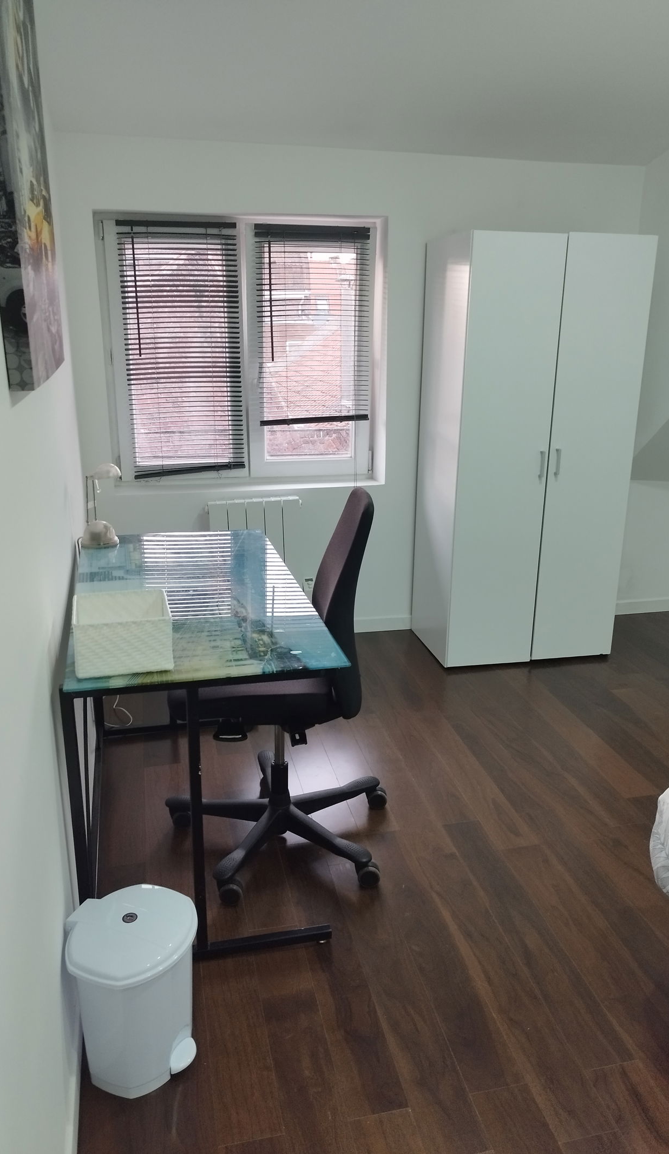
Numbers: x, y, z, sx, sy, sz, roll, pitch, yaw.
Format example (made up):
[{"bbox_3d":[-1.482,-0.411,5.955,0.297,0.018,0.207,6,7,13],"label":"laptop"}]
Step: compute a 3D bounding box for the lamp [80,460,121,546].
[{"bbox_3d":[-0.762,-0.237,2.718,0.145,0.275,0.120,-4,18,-13],"label":"lamp"}]

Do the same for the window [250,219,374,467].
[{"bbox_3d":[-0.086,-1.019,3.694,0.520,1.010,0.080,-4,18,-13],"label":"window"}]

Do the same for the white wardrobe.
[{"bbox_3d":[0.815,-0.532,3.657,0.790,1.765,0.545,-4,18,-13],"label":"white wardrobe"}]

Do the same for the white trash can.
[{"bbox_3d":[-0.394,0.833,1.649,0.250,0.320,0.250,7,18,19],"label":"white trash can"}]

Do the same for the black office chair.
[{"bbox_3d":[-0.133,0.263,2.293,0.650,1.035,0.650,-2,17,-6],"label":"black office chair"}]

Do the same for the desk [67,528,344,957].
[{"bbox_3d":[-0.404,0.383,2.410,0.615,0.733,1.225,-4,18,-13],"label":"desk"}]

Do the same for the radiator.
[{"bbox_3d":[-0.346,-0.064,3.748,0.460,0.590,0.110,-4,18,-13],"label":"radiator"}]

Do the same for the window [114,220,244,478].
[{"bbox_3d":[-0.645,-0.950,3.575,0.530,1.070,0.080,-4,18,-13],"label":"window"}]

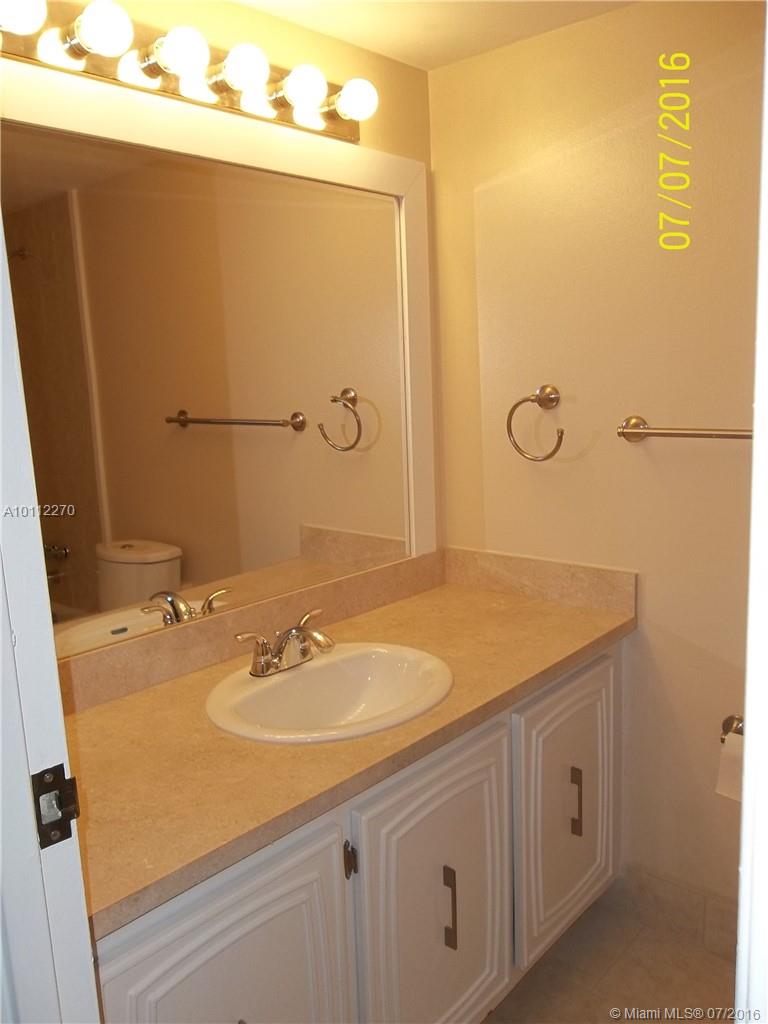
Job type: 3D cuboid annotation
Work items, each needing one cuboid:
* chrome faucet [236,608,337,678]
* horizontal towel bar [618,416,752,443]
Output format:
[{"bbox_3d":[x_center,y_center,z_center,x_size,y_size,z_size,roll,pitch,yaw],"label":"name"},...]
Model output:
[{"bbox_3d":[-0.165,0.261,1.536,0.155,0.090,0.225,7,13,42],"label":"chrome faucet"},{"bbox_3d":[0.770,-0.148,1.511,0.675,0.056,0.070,7,13,42],"label":"horizontal towel bar"}]

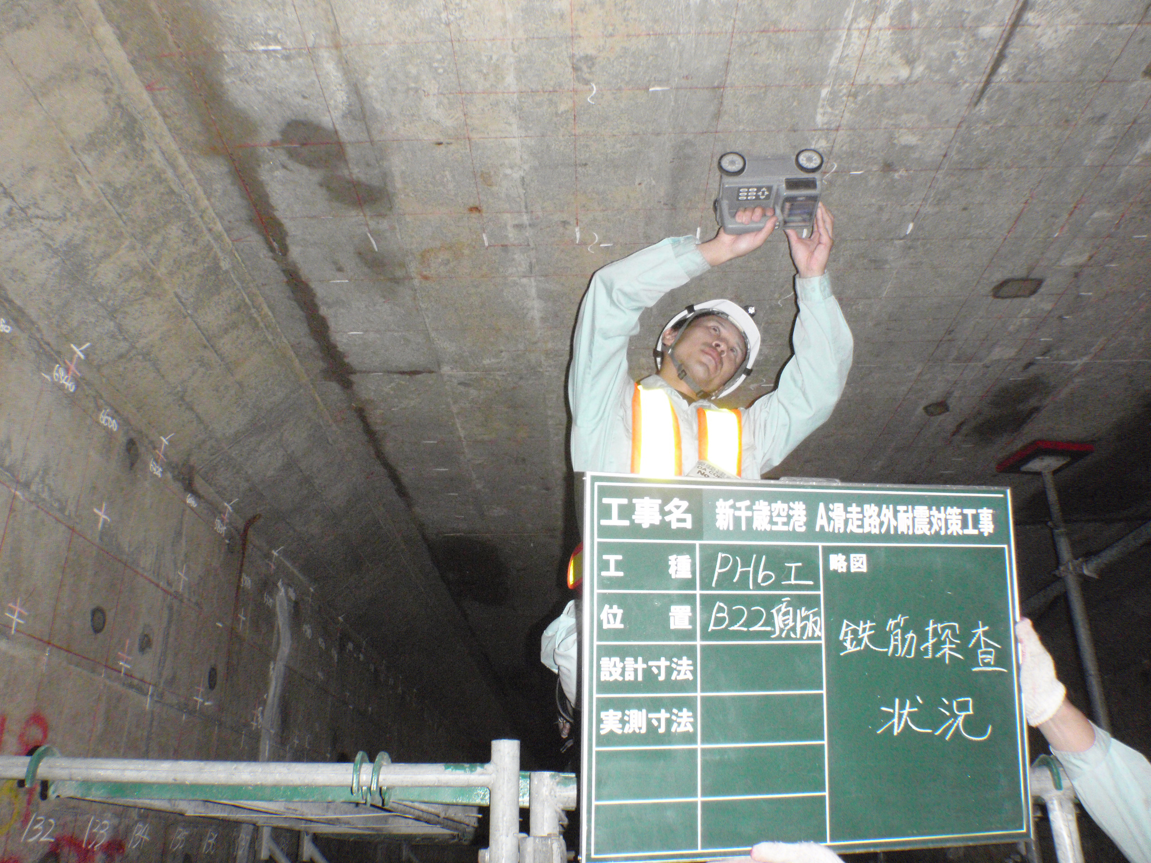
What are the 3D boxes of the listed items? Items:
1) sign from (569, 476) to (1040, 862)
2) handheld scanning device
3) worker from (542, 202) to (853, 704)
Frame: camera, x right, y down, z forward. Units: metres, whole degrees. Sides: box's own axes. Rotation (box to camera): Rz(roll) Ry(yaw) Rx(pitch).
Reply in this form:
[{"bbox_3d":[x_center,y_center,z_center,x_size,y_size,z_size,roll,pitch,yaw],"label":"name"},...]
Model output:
[{"bbox_3d":[0.297,0.286,1.158,0.600,0.450,0.018,3,-9,-14],"label":"sign"},{"bbox_3d":[0.392,-0.478,1.883,0.210,0.125,0.142,-1,-37,1],"label":"handheld scanning device"},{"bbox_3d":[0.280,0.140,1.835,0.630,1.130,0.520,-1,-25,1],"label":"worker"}]

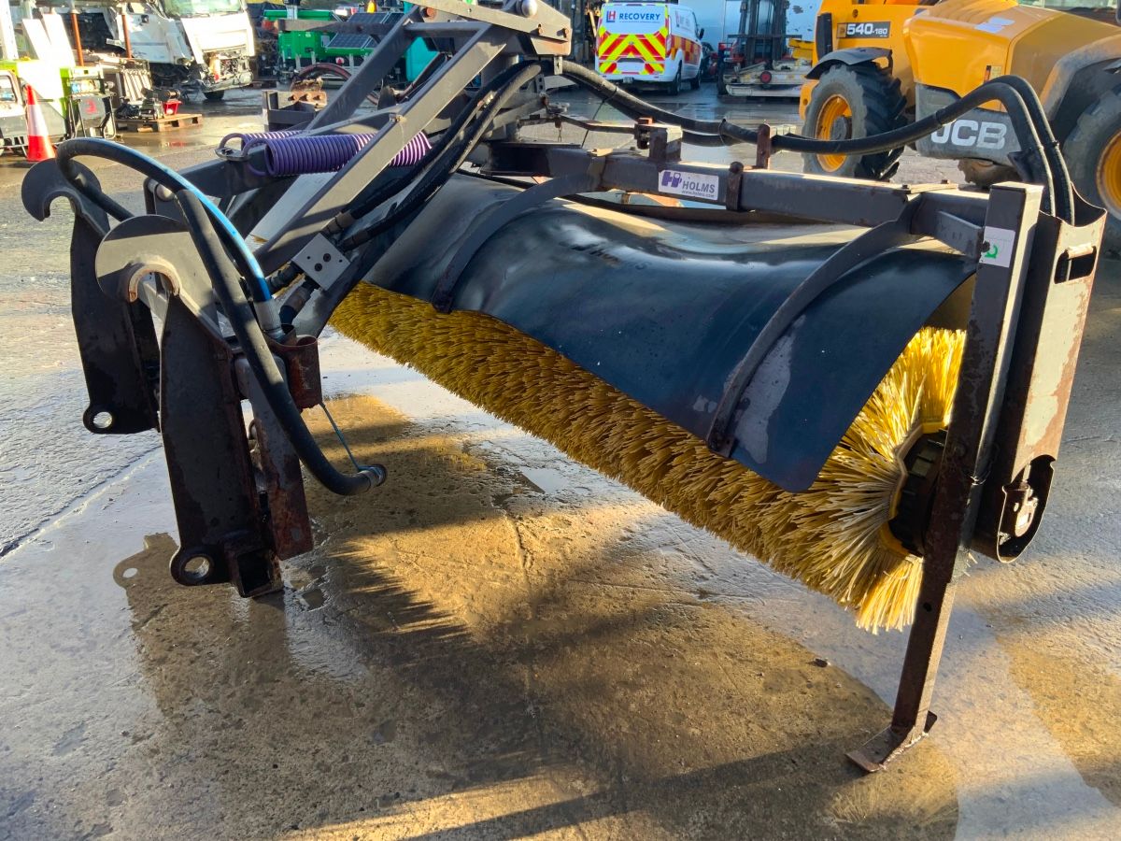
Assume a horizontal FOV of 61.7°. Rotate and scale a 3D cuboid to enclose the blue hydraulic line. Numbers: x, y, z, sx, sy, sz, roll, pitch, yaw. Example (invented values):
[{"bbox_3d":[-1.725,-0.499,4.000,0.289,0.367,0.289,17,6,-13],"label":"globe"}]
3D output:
[{"bbox_3d":[-1.150,-0.592,2.660,1.050,0.410,0.270,18,27,40],"label":"blue hydraulic line"}]

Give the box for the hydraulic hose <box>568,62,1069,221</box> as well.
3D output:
[{"bbox_3d":[0.497,-0.748,2.375,0.150,0.330,1.600,-13,24,-33],"label":"hydraulic hose"}]

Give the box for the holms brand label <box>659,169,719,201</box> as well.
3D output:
[{"bbox_3d":[0.328,-0.612,2.440,0.005,0.056,0.220,-13,24,-33],"label":"holms brand label"}]

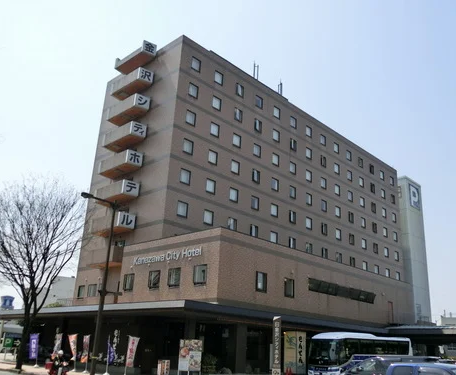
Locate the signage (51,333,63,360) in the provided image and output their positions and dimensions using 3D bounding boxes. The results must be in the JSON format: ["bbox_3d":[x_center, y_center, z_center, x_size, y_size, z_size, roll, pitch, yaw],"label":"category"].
[{"bbox_3d":[-13.068,12.136,37.485,0.600,1.850,0.080,14,-22,-28],"label":"signage"}]

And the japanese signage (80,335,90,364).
[{"bbox_3d":[-10.088,11.409,34.694,0.600,1.850,0.080,13,-21,-26],"label":"japanese signage"}]

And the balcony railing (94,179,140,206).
[{"bbox_3d":[-10.515,0.536,46.314,4.751,1.346,1.661,-15,-26,42],"label":"balcony railing"}]

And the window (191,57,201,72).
[{"bbox_3d":[-3.110,-11.960,47.788,0.150,1.360,1.164,-15,-26,42],"label":"window"}]

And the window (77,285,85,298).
[{"bbox_3d":[-14.047,9.987,47.036,1.109,1.227,0.150,-15,-25,42],"label":"window"}]

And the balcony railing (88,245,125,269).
[{"bbox_3d":[-10.527,6.223,43.530,4.234,1.392,1.885,-15,-25,42],"label":"balcony railing"}]

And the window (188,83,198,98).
[{"bbox_3d":[-3.153,-8.838,44.984,0.150,1.250,1.160,-14,-25,42],"label":"window"}]

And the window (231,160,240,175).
[{"bbox_3d":[0.721,-1.885,47.302,0.150,1.280,1.160,-14,-25,42],"label":"window"}]

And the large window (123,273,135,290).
[{"bbox_3d":[-7.814,7.456,38.677,1.300,1.320,0.200,-15,-26,42],"label":"large window"}]

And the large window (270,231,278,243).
[{"bbox_3d":[4.828,5.279,51.309,0.150,1.263,1.156,-15,-25,42],"label":"large window"}]

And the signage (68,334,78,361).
[{"bbox_3d":[-11.578,11.990,36.802,0.650,1.800,0.150,9,-20,-15],"label":"signage"}]

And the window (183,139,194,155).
[{"bbox_3d":[-3.605,-3.727,44.612,0.180,1.330,1.180,-15,-26,42],"label":"window"}]

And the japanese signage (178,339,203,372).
[{"bbox_3d":[-1.960,8.893,25.949,1.250,1.580,0.120,9,-19,-17],"label":"japanese signage"}]

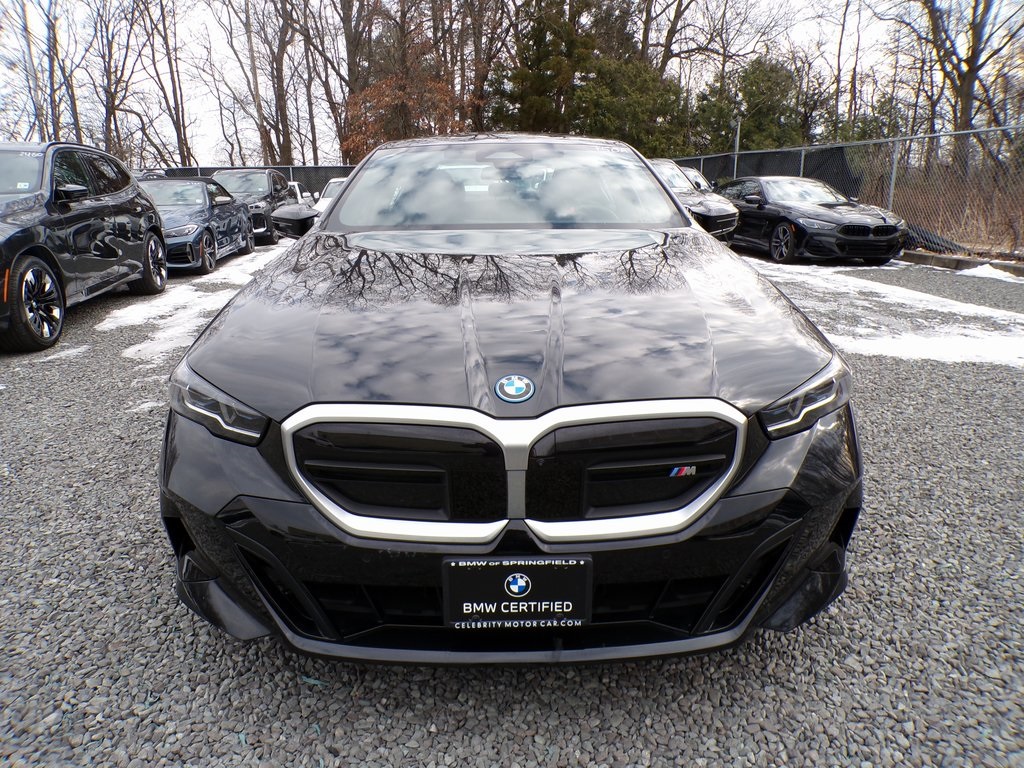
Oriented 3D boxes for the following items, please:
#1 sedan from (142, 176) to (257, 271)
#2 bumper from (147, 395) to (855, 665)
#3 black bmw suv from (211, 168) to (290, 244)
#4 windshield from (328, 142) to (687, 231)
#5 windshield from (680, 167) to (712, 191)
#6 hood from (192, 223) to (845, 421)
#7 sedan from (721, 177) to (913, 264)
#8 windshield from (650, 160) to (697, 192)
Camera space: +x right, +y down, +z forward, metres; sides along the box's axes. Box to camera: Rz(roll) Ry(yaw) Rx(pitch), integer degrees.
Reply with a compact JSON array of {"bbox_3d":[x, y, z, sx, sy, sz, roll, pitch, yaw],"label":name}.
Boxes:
[{"bbox_3d":[-5.642,-2.733,11.846,1.850,1.385,4.770,-3,16,-7],"label":"sedan"},{"bbox_3d":[0.004,0.258,1.685,1.870,0.560,0.530,-1,16,0],"label":"bumper"},{"bbox_3d":[-6.508,-4.452,17.513,1.890,1.670,4.700,-2,16,-6],"label":"black bmw suv"},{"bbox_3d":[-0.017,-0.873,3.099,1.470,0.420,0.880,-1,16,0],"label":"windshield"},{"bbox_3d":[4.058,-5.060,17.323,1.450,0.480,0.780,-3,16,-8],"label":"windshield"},{"bbox_3d":[-0.004,-0.274,2.127,1.620,0.310,1.550,-1,16,0],"label":"hood"},{"bbox_3d":[4.886,-3.051,12.753,1.920,1.380,4.980,-4,16,-10],"label":"sedan"},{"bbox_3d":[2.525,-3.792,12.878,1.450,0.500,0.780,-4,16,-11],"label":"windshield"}]

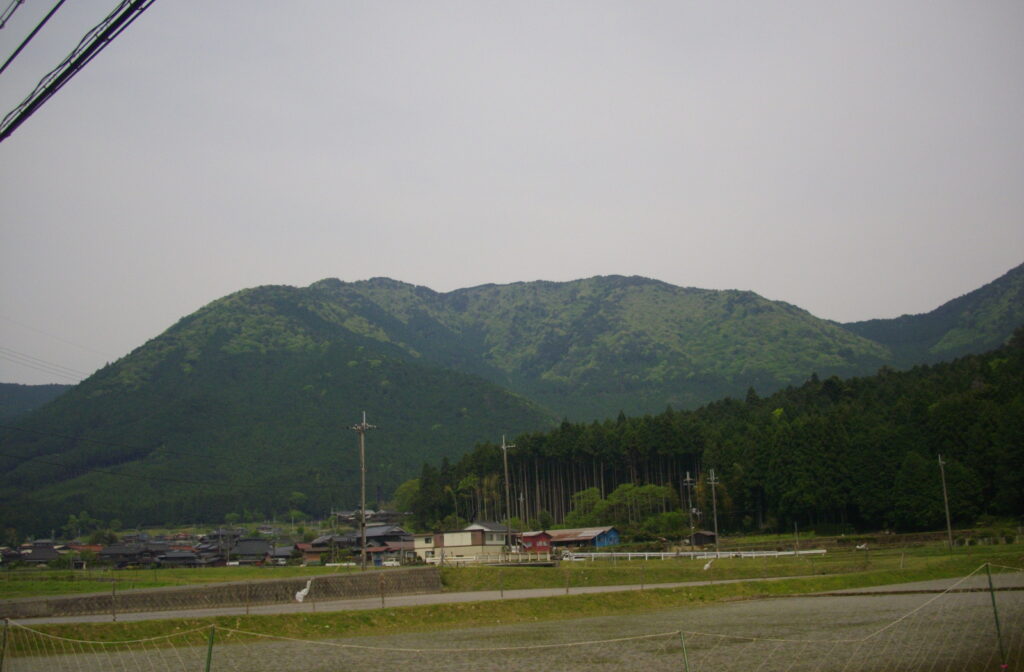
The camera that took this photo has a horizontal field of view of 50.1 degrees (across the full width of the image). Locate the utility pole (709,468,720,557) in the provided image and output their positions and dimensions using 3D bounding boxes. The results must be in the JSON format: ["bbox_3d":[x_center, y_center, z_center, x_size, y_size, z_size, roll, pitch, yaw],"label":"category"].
[{"bbox_3d":[29.973,26.081,162.000,1.700,12.720,0.500,-4,-10,10],"label":"utility pole"}]

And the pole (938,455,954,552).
[{"bbox_3d":[54.784,21.074,138.000,0.800,12.100,0.600,-6,-10,21],"label":"pole"}]

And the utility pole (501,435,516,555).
[{"bbox_3d":[-0.403,18.184,126.000,1.500,13.570,0.500,-2,-10,-1],"label":"utility pole"}]

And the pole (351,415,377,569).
[{"bbox_3d":[-11.940,12.344,88.000,1.950,12.670,0.550,-1,-10,-8],"label":"pole"}]

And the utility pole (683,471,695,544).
[{"bbox_3d":[29.191,28.171,180.000,1.750,11.870,0.600,-4,-10,9],"label":"utility pole"}]

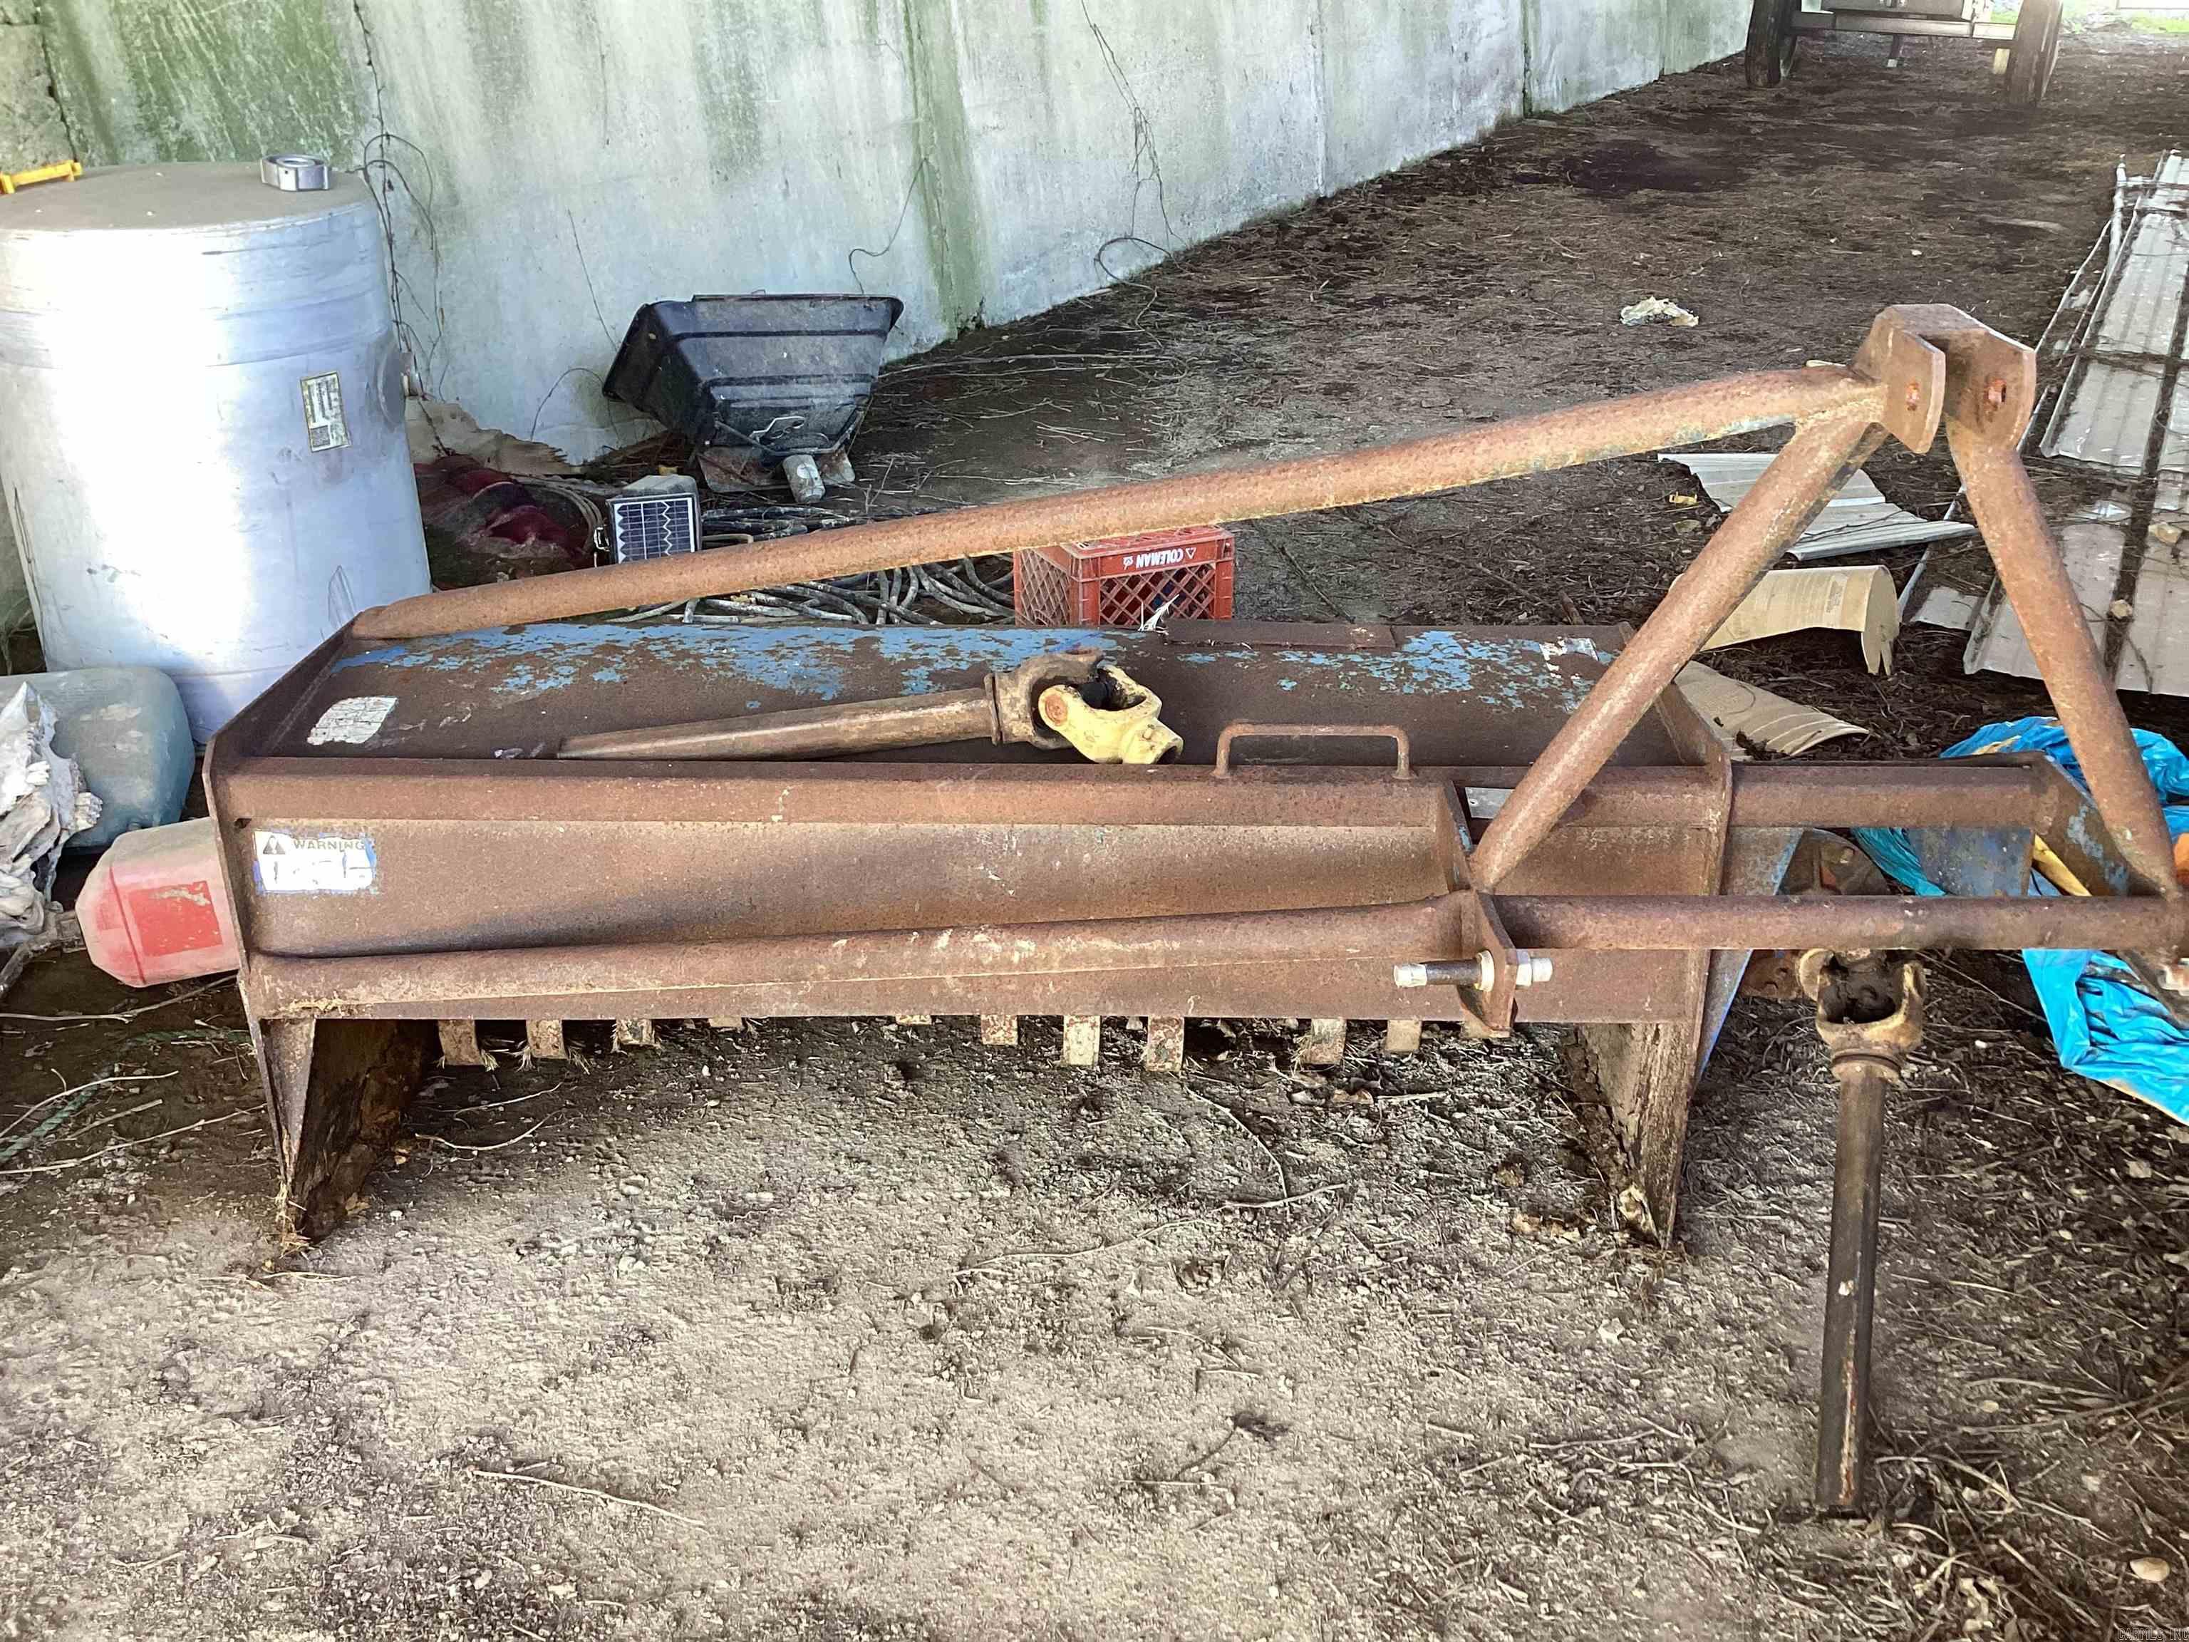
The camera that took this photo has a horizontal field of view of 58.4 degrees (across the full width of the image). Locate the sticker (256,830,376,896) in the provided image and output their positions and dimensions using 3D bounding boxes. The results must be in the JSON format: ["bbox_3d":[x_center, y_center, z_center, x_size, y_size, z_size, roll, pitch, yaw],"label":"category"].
[{"bbox_3d":[-0.832,0.045,2.090,0.130,0.072,0.004,1,25,0],"label":"sticker"}]

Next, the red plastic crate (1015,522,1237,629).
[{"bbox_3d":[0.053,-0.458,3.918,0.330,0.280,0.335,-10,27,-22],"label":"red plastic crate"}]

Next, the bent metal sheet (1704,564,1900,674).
[{"bbox_3d":[1.355,-0.406,3.932,0.440,0.200,0.200,4,25,7],"label":"bent metal sheet"}]

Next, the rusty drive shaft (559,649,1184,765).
[{"bbox_3d":[-0.240,-0.103,2.125,0.670,0.110,0.125,-3,25,-4],"label":"rusty drive shaft"}]

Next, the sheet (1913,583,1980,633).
[{"bbox_3d":[1.845,-0.445,4.215,0.150,0.020,0.270,14,28,27],"label":"sheet"}]

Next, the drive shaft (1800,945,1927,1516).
[{"bbox_3d":[0.787,0.396,2.022,0.115,0.115,0.630,8,55,15],"label":"drive shaft"}]

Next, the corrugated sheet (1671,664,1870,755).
[{"bbox_3d":[1.173,-0.252,3.751,0.330,0.075,0.490,-13,28,-26],"label":"corrugated sheet"}]

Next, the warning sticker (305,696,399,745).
[{"bbox_3d":[-0.836,-0.113,2.210,0.068,0.004,0.105,1,33,0],"label":"warning sticker"}]

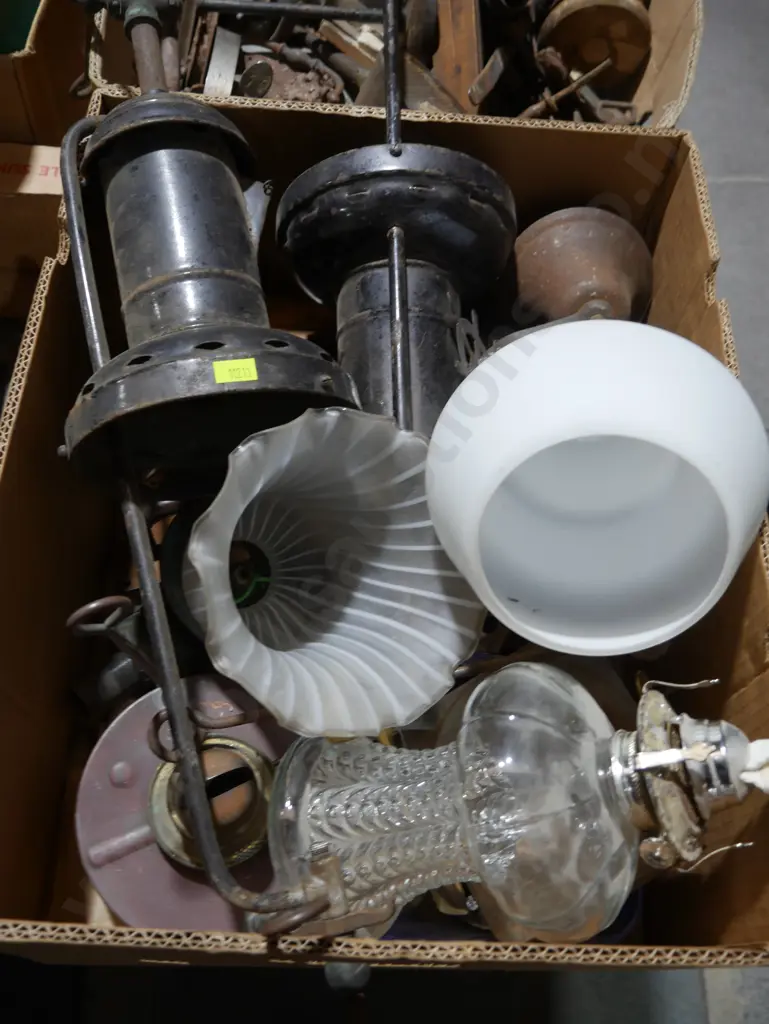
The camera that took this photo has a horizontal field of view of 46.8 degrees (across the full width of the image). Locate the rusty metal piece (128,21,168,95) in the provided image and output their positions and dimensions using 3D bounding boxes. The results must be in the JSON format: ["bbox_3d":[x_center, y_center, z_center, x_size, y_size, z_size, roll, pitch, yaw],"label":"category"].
[{"bbox_3d":[-0.161,-0.312,0.610,0.019,0.019,0.060,-11,79,-8],"label":"rusty metal piece"}]

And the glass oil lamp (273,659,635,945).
[{"bbox_3d":[0.036,0.142,0.436,0.177,0.133,0.133,-23,53,30],"label":"glass oil lamp"}]

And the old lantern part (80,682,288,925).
[{"bbox_3d":[-0.096,0.169,0.507,0.148,0.060,0.148,1,67,-1],"label":"old lantern part"}]

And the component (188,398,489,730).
[{"bbox_3d":[-0.051,0.034,0.490,0.161,0.134,0.161,3,84,-30],"label":"component"}]

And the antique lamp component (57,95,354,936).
[{"bbox_3d":[-0.092,-0.023,0.531,0.180,0.180,0.508,-12,76,-3],"label":"antique lamp component"}]

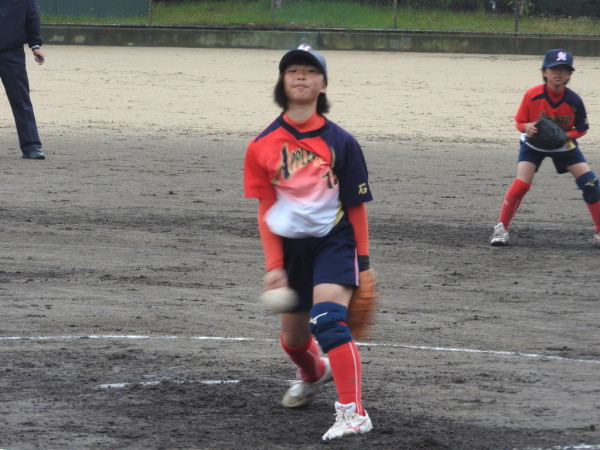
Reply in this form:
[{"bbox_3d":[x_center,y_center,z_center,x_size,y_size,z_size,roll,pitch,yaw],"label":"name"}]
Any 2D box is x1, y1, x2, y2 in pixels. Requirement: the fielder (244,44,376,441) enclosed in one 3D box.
[{"bbox_3d":[0.037,0.062,17.500,0.540,1.440,0.950,2,4,12],"label":"fielder"}]

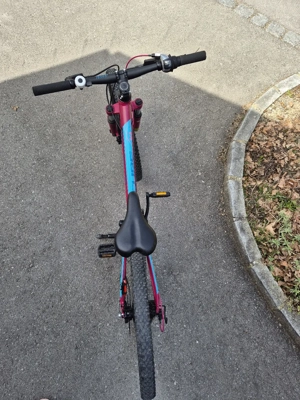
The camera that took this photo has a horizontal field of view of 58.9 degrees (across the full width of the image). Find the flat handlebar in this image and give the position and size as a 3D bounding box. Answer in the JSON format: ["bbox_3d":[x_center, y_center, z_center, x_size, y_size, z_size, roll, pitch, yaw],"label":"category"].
[{"bbox_3d":[-0.094,-0.431,0.903,0.600,0.055,0.075,-14,71,-4],"label":"flat handlebar"}]

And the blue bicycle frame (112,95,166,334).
[{"bbox_3d":[-0.066,0.045,1.140,0.162,0.535,0.890,-4,69,-4],"label":"blue bicycle frame"}]

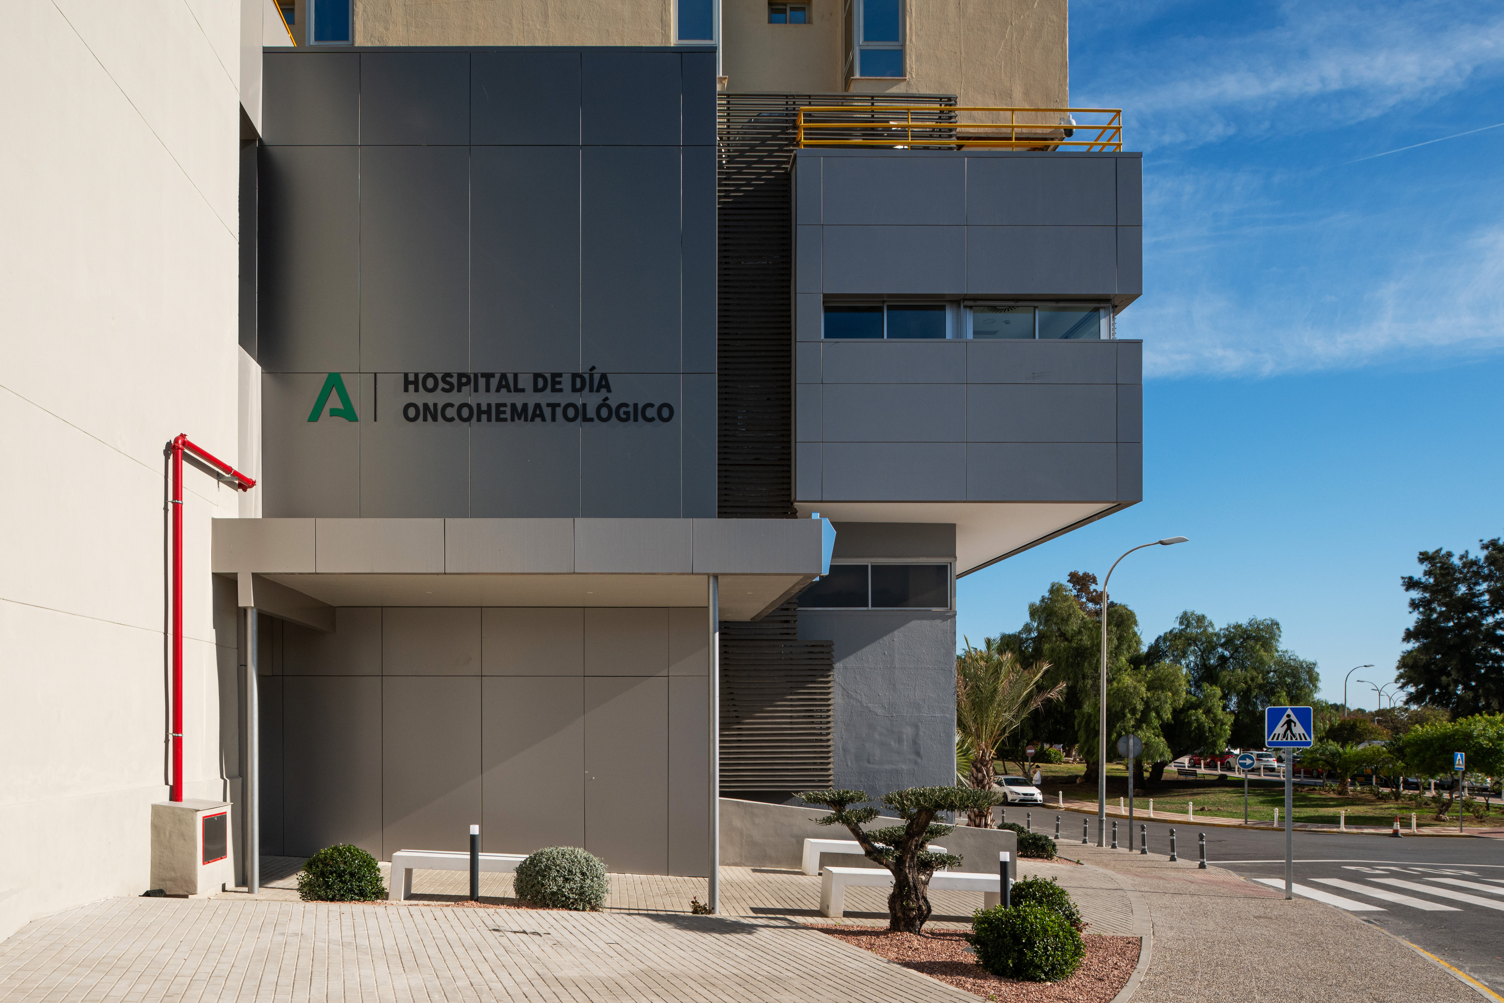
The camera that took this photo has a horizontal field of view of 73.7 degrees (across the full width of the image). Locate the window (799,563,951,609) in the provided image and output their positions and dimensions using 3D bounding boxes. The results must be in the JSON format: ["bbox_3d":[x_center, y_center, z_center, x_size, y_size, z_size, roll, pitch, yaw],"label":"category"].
[{"bbox_3d":[1.614,1.131,13.440,2.112,0.613,0.080,0,0,0],"label":"window"}]

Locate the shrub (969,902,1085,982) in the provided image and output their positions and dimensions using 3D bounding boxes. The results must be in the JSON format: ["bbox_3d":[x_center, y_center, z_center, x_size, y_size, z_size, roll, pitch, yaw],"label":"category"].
[{"bbox_3d":[2.171,3.473,7.900,0.900,0.640,0.880,0,0,0],"label":"shrub"}]

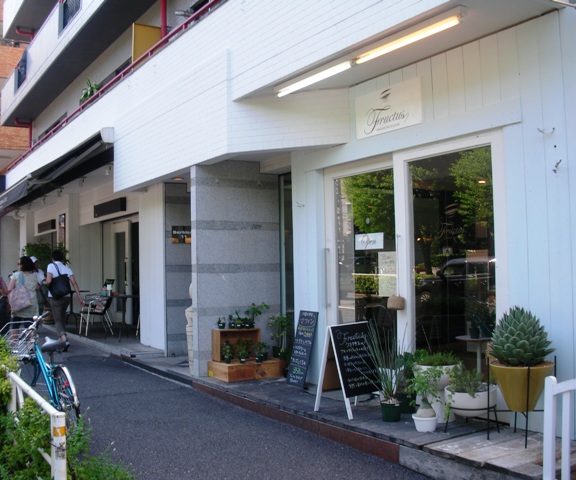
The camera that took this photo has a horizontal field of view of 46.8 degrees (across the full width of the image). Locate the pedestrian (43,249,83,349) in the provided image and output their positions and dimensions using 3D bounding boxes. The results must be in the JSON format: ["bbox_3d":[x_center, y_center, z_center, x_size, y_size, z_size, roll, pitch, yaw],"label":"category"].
[{"bbox_3d":[-3.575,0.972,10.600,0.580,1.610,0.480,0,-3,-27],"label":"pedestrian"}]

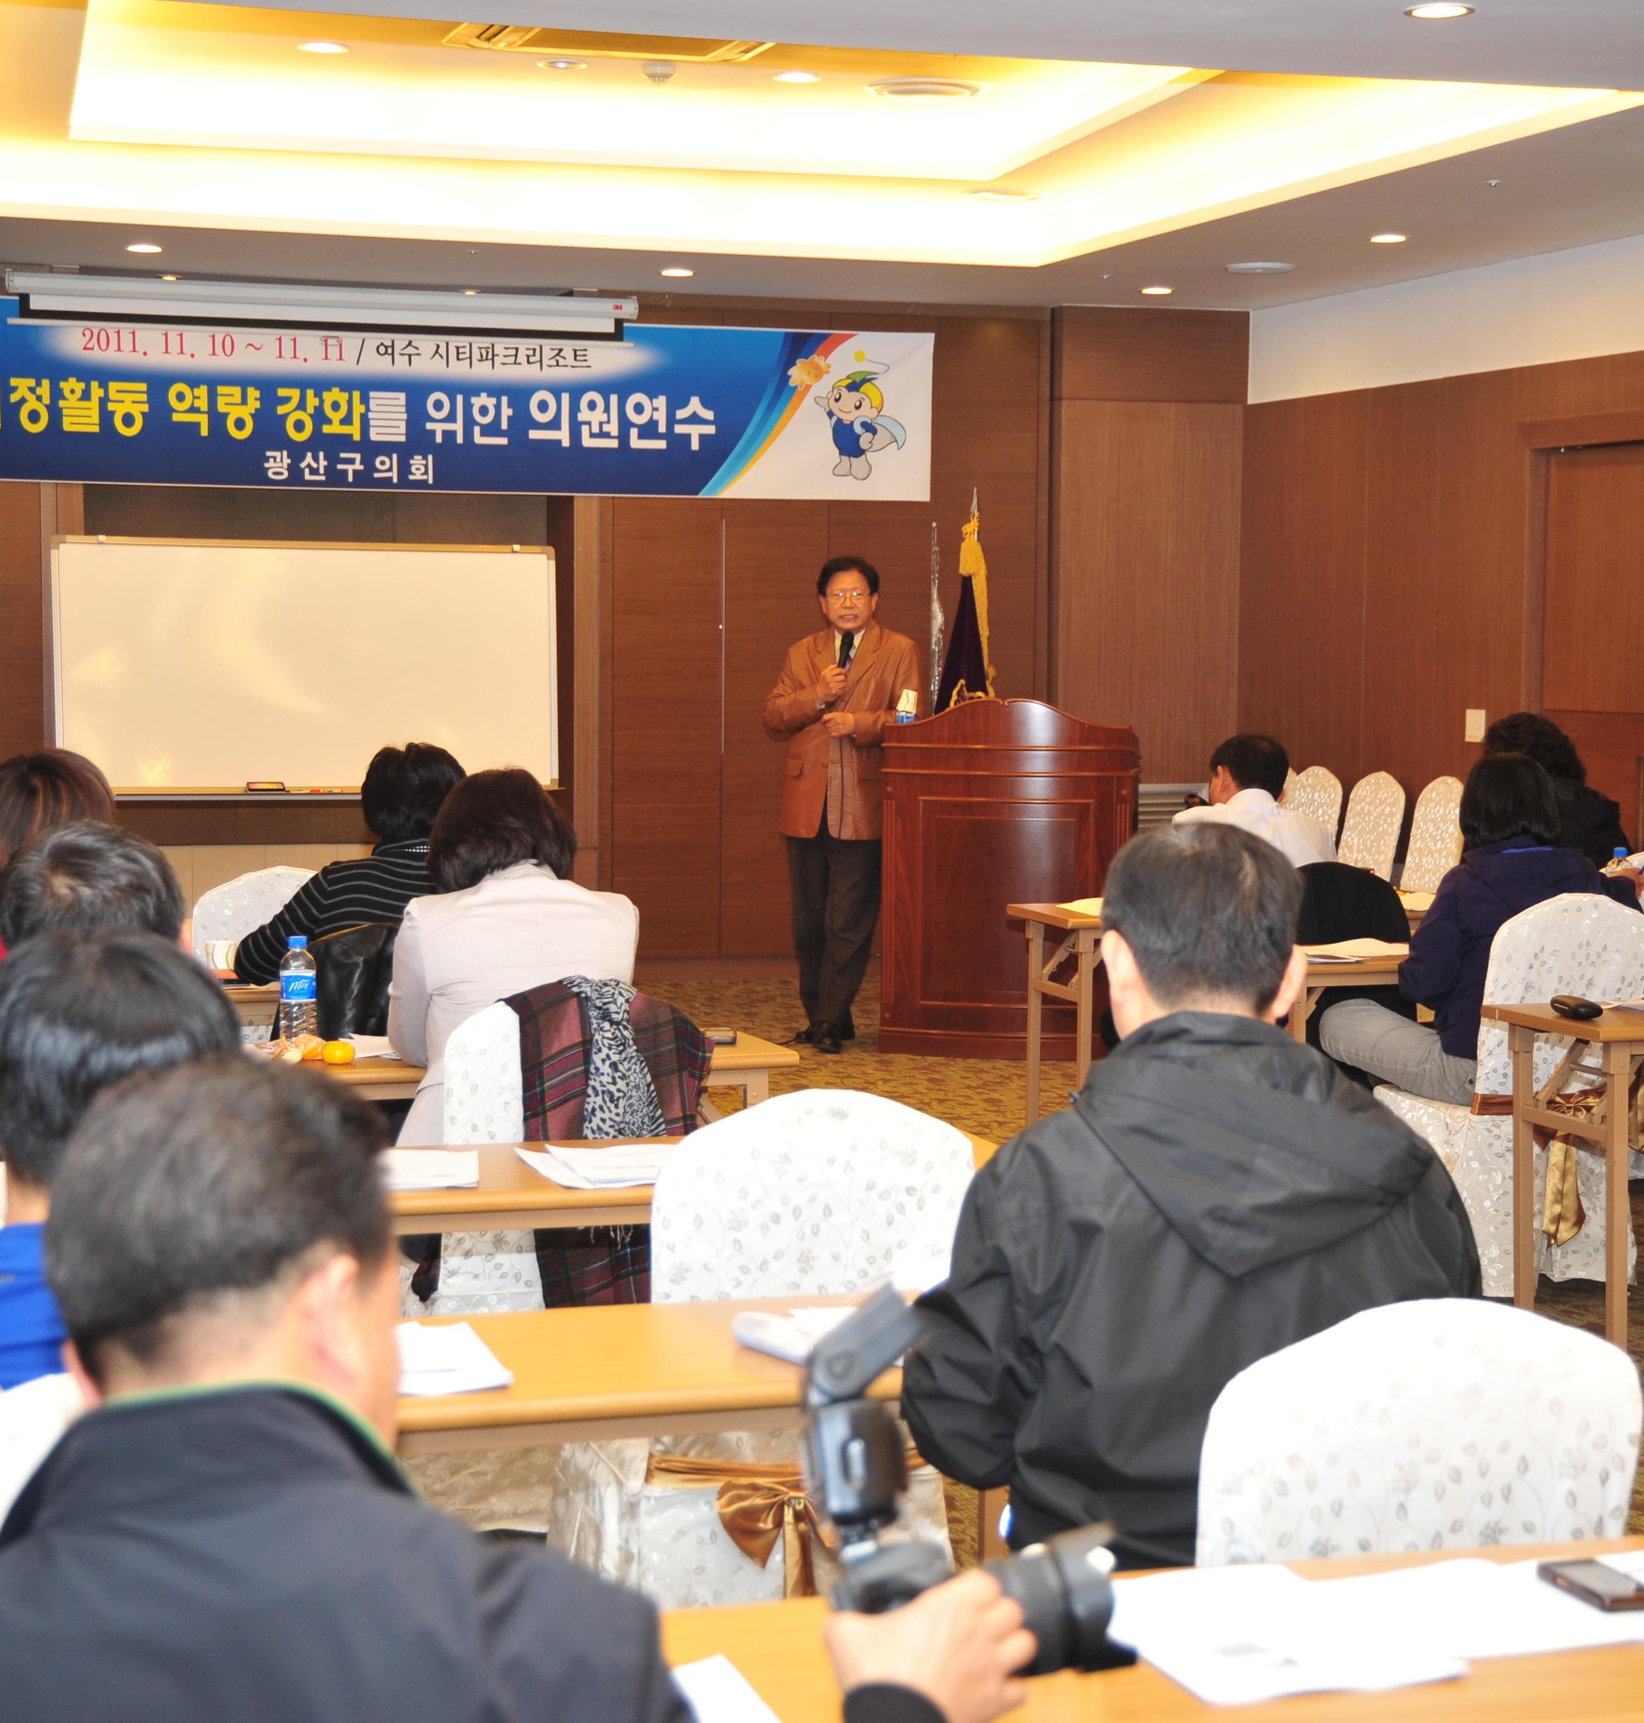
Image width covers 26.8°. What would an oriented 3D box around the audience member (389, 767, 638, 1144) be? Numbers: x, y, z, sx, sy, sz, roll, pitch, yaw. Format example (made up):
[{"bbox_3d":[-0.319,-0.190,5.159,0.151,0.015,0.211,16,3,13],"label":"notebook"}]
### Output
[{"bbox_3d":[-0.546,0.460,5.822,0.470,1.245,0.700,-1,4,-17],"label":"audience member"}]

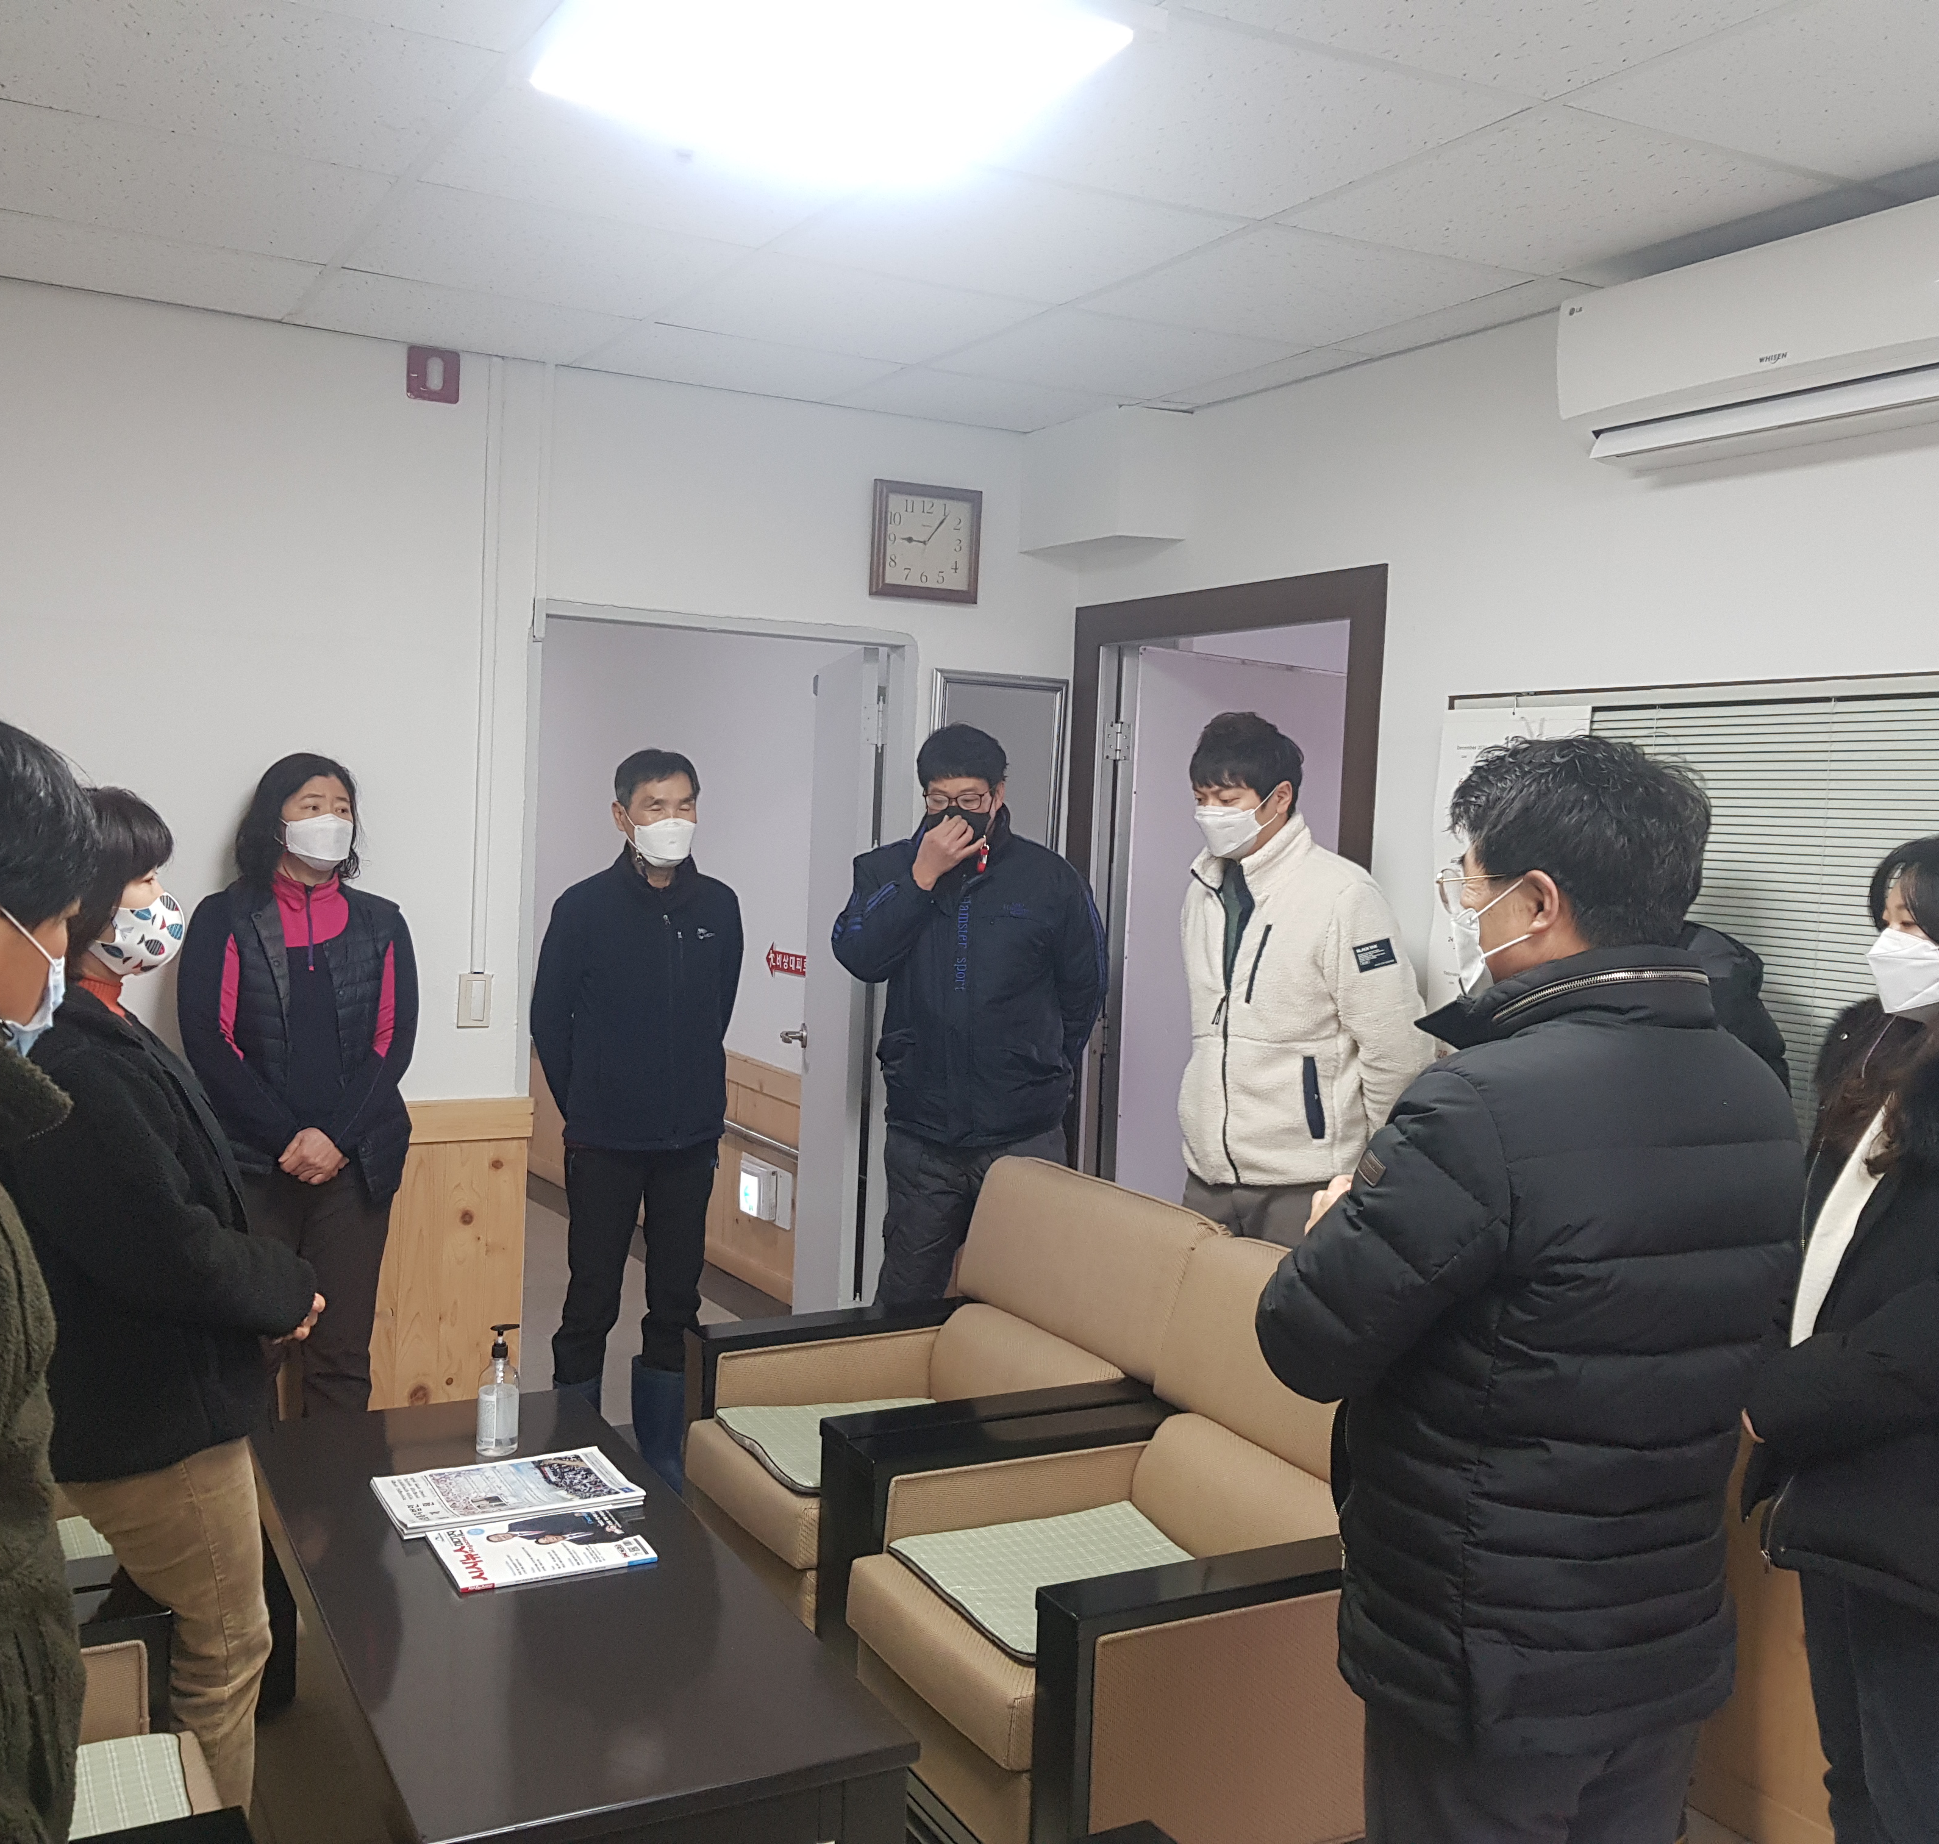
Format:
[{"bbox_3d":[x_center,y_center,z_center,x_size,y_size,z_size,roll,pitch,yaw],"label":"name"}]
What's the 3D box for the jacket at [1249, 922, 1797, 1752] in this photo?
[{"bbox_3d":[0.599,0.417,1.950,0.410,0.770,0.570,5,5,43],"label":"jacket"}]

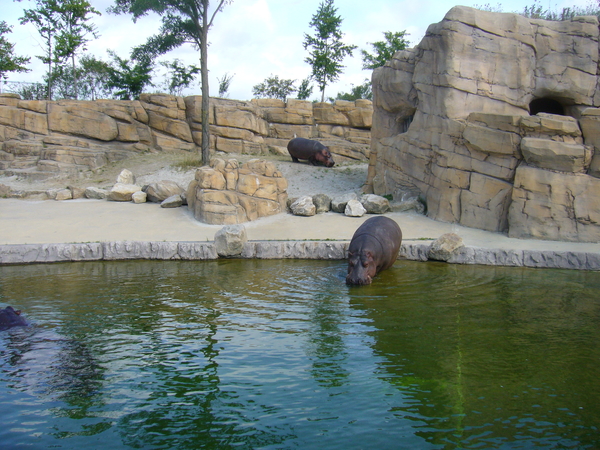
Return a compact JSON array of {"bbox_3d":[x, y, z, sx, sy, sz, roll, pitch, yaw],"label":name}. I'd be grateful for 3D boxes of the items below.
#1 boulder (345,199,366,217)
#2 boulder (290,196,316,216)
[{"bbox_3d":[2.058,-0.632,22.300,0.760,0.600,0.550,0,8,0],"label":"boulder"},{"bbox_3d":[0.121,-0.653,20.950,0.853,0.664,0.747,0,8,0],"label":"boulder"}]

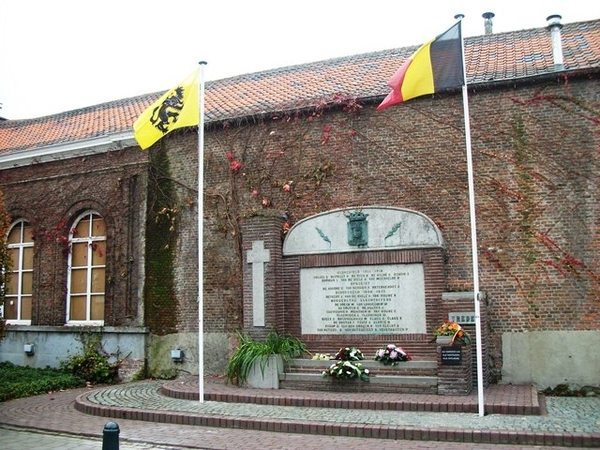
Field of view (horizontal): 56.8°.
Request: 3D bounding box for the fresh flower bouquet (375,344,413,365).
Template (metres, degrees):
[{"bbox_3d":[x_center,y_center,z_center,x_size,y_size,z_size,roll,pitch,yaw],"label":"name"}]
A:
[{"bbox_3d":[1.551,2.153,9.185,0.621,0.330,0.387,-4,-8,20],"label":"fresh flower bouquet"}]

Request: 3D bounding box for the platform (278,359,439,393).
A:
[{"bbox_3d":[1.000,2.523,9.336,2.594,0.486,0.600,-4,-8,20],"label":"platform"}]

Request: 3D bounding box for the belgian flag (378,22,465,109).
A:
[{"bbox_3d":[1.816,-2.432,8.506,1.332,1.184,0.290,-4,-8,22],"label":"belgian flag"}]

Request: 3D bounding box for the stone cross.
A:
[{"bbox_3d":[-0.769,1.097,10.361,0.474,1.593,0.068,-4,-8,20],"label":"stone cross"}]

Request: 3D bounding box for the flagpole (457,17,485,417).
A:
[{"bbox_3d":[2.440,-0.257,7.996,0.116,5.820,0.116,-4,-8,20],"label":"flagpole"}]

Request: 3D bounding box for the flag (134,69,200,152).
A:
[{"bbox_3d":[-2.395,-2.033,9.912,1.397,1.308,0.290,-4,-8,22],"label":"flag"}]

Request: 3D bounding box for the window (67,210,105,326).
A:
[{"bbox_3d":[-4.999,1.005,13.015,1.188,2.708,0.145,-4,-8,20],"label":"window"}]

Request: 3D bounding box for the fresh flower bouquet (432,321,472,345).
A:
[{"bbox_3d":[2.433,1.724,8.855,0.616,0.381,0.407,-4,-8,20],"label":"fresh flower bouquet"}]

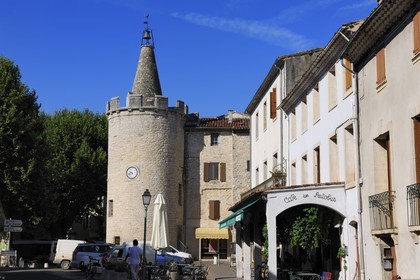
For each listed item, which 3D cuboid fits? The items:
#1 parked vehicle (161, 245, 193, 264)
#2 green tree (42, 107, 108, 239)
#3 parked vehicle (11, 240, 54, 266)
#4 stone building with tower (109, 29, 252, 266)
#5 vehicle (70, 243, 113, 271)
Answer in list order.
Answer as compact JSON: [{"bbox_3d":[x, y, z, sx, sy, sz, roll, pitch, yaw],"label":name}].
[{"bbox_3d":[-3.600,8.409,48.789,4.100,1.500,1.760,-5,-10,30],"label":"parked vehicle"},{"bbox_3d":[-11.843,3.883,56.564,7.000,12.800,7.000,0,-9,0],"label":"green tree"},{"bbox_3d":[-11.585,7.438,43.374,4.300,1.780,1.800,3,-9,-17],"label":"parked vehicle"},{"bbox_3d":[-2.758,-0.233,60.735,12.800,22.200,9.000,-1,-9,7],"label":"stone building with tower"},{"bbox_3d":[-6.000,6.700,38.024,4.300,1.620,1.800,5,-10,-28],"label":"vehicle"}]

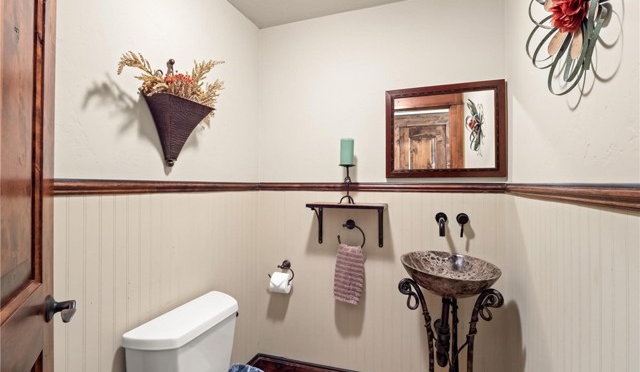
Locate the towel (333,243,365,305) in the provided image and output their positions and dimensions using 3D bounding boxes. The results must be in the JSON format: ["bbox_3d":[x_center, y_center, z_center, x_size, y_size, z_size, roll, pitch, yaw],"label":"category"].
[{"bbox_3d":[0.172,0.527,1.765,0.188,0.355,0.060,0,0,19],"label":"towel"}]

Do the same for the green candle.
[{"bbox_3d":[0.163,-0.202,1.750,0.079,0.152,0.079,0,0,19],"label":"green candle"}]

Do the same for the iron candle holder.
[{"bbox_3d":[0.163,-0.007,1.750,0.100,0.235,0.100,0,0,19],"label":"iron candle holder"}]

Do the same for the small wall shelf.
[{"bbox_3d":[0.160,0.241,1.745,0.450,0.262,0.165,0,0,19],"label":"small wall shelf"}]

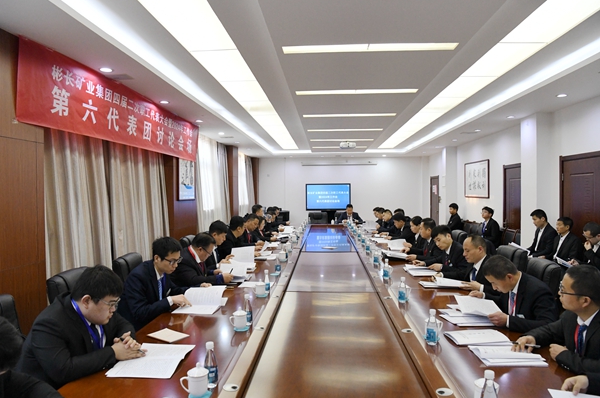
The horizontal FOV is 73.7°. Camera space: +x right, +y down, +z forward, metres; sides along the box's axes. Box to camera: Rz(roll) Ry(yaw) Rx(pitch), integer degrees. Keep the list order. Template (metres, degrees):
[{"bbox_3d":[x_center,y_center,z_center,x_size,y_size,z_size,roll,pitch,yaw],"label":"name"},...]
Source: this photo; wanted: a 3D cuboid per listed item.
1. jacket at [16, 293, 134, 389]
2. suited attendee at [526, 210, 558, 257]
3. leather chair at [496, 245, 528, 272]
[{"bbox_3d":[-1.158,0.827,2.210,0.520,0.640,0.620,0,1,8],"label":"jacket"},{"bbox_3d":[2.851,0.822,4.962,0.780,1.370,0.520,0,1,4],"label":"suited attendee"},{"bbox_3d":[1.673,0.992,3.638,0.660,1.090,0.600,0,1,4],"label":"leather chair"}]

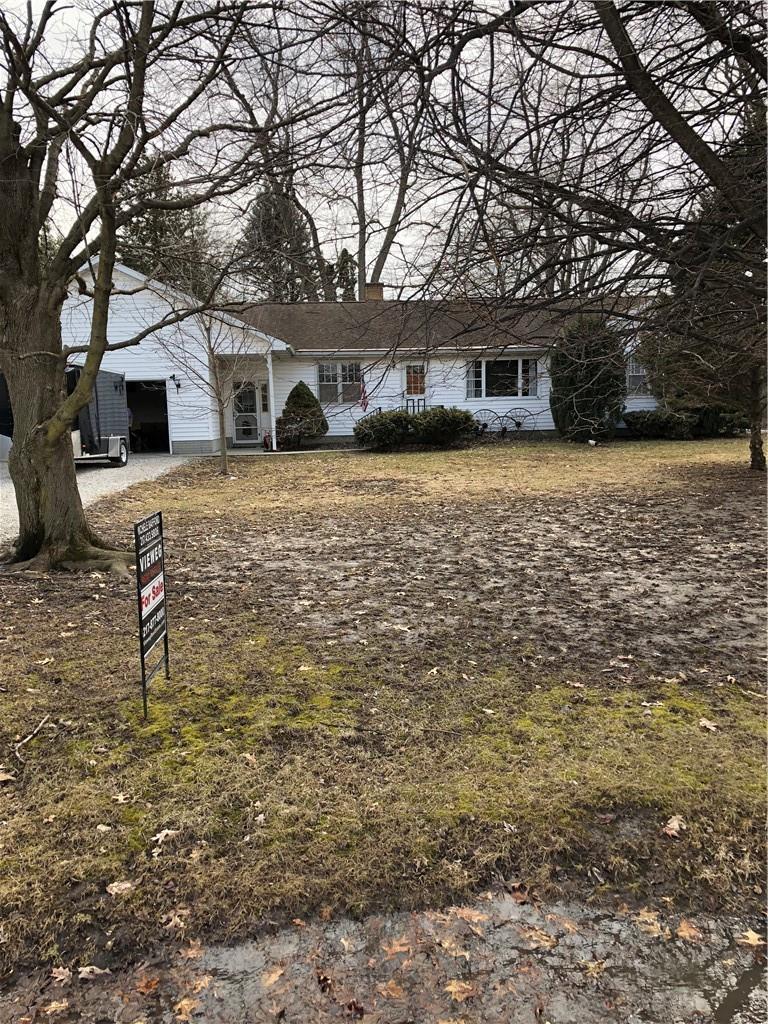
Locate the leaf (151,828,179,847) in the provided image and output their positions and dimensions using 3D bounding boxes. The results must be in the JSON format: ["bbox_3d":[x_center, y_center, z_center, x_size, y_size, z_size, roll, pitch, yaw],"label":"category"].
[{"bbox_3d":[-0.877,1.303,3.327,0.110,0.025,0.085,-1,7,0],"label":"leaf"}]

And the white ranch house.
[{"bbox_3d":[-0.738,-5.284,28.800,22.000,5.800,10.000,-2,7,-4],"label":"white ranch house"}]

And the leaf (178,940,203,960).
[{"bbox_3d":[-0.573,1.305,2.469,0.075,0.015,0.076,-1,8,0],"label":"leaf"}]

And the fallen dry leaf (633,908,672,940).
[{"bbox_3d":[0.823,1.266,2.549,0.083,0.015,0.149,-2,8,-3],"label":"fallen dry leaf"}]

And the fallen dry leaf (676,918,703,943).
[{"bbox_3d":[0.920,1.269,2.513,0.073,0.015,0.095,-1,8,0],"label":"fallen dry leaf"}]

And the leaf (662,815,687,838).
[{"bbox_3d":[1.176,1.254,3.308,0.085,0.025,0.140,2,8,25],"label":"leaf"}]

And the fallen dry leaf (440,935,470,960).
[{"bbox_3d":[0.231,1.412,2.681,0.075,0.015,0.125,-7,9,-37],"label":"fallen dry leaf"}]

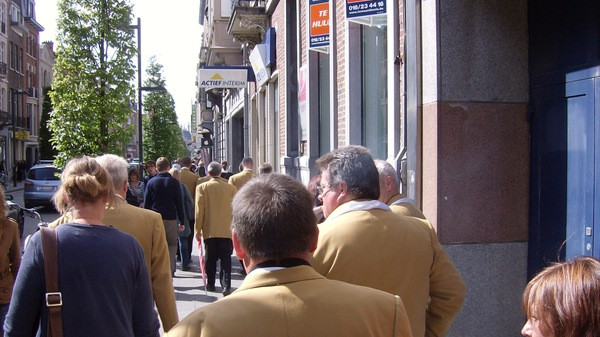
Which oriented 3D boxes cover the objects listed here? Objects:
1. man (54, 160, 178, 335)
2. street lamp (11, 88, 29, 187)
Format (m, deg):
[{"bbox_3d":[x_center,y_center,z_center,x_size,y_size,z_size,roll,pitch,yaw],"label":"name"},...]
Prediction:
[{"bbox_3d":[-0.903,0.830,3.014,0.600,1.790,0.400,-1,1,-10],"label":"man"},{"bbox_3d":[-18.488,-2.102,41.051,1.250,6.400,0.350,-1,1,-10],"label":"street lamp"}]

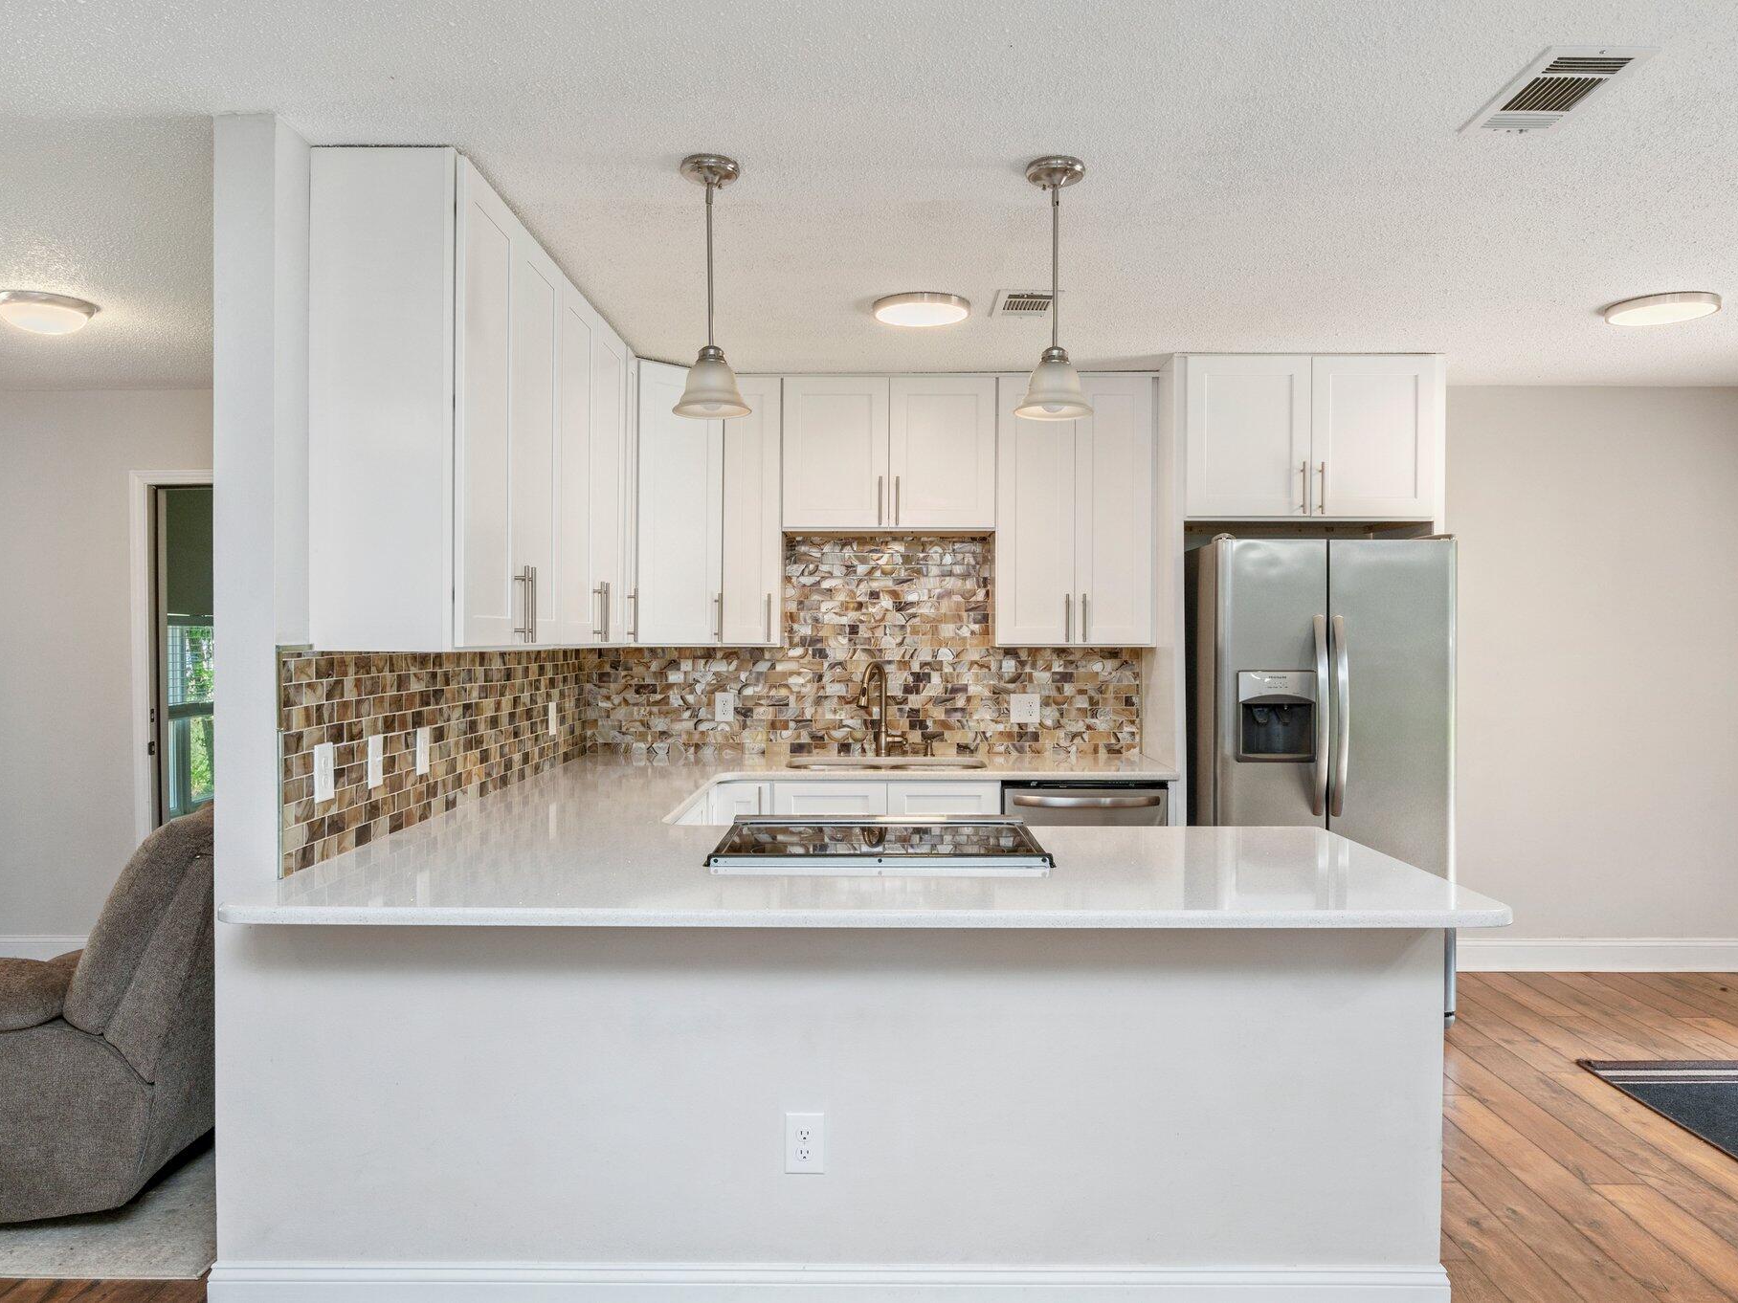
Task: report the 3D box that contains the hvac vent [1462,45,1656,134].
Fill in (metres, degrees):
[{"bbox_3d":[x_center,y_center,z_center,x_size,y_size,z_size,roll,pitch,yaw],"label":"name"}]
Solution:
[{"bbox_3d":[1.289,-1.046,2.159,0.190,0.018,0.345,0,1,0],"label":"hvac vent"}]

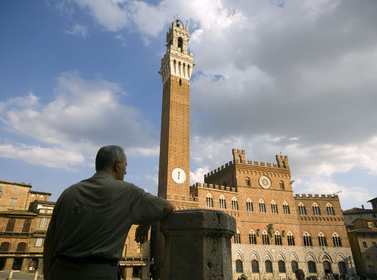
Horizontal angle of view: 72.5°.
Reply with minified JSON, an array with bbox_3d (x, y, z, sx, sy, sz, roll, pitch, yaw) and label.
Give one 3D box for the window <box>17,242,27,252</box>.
[{"bbox_3d":[-32.332,20.853,49.888,1.435,1.790,0.300,7,-24,-16],"label":"window"}]

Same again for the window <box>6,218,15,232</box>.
[{"bbox_3d":[-34.542,16.714,50.087,1.170,2.385,0.300,7,-24,-16],"label":"window"}]

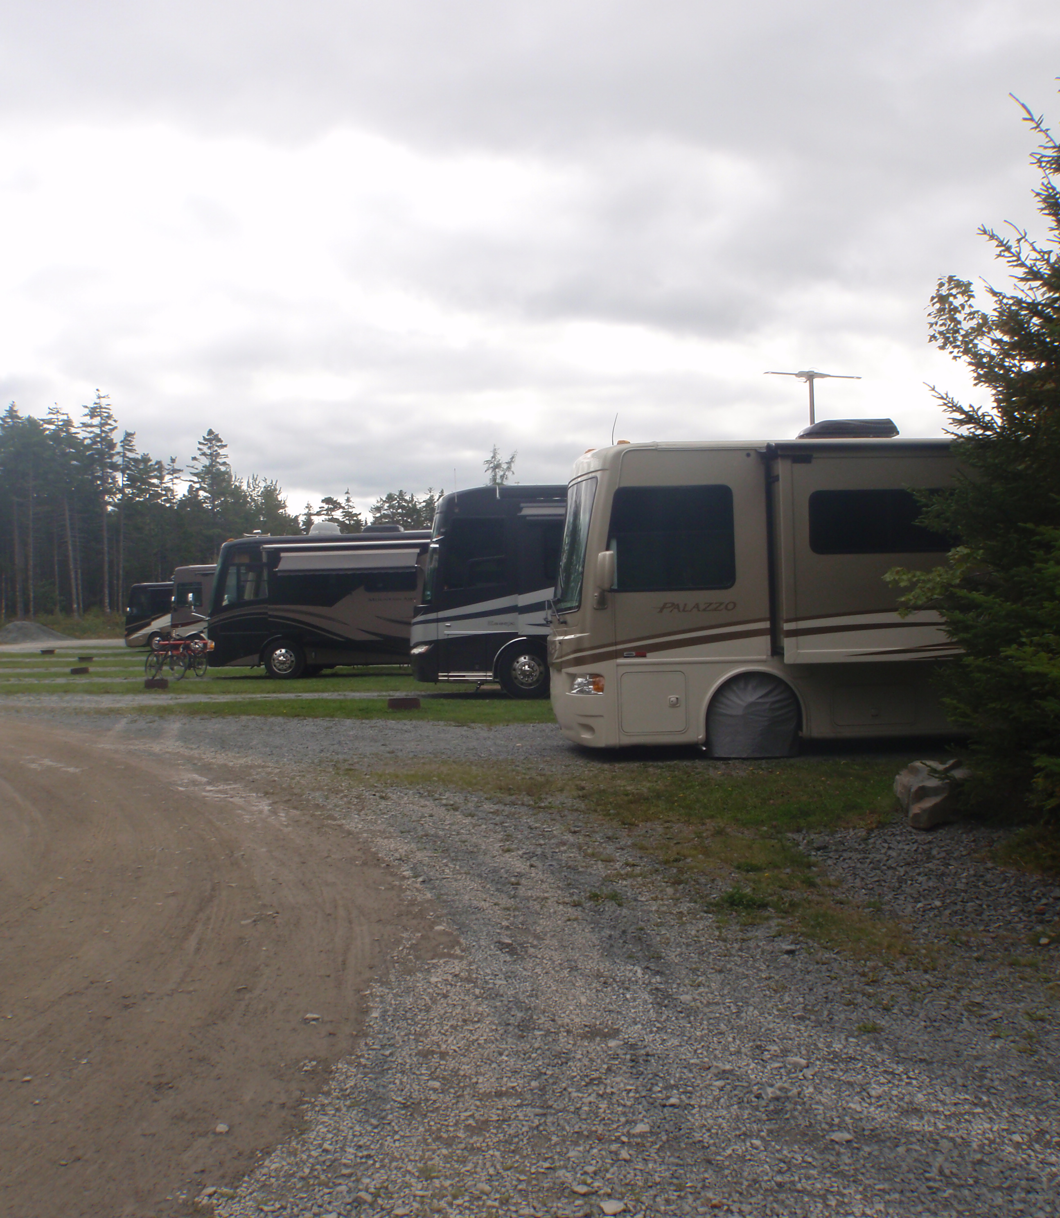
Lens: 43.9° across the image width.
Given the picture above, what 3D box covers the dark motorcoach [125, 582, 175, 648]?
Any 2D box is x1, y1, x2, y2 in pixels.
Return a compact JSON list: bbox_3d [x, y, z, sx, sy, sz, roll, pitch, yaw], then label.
[{"bbox_3d":[-14.000,0.262,63.000,11.300,3.400,2.600,-1,0,23],"label":"dark motorcoach"}]

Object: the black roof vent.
[{"bbox_3d":[3.690,-2.076,15.250,1.040,0.290,0.700,-1,0,-6],"label":"black roof vent"}]

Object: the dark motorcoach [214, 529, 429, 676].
[{"bbox_3d":[-2.050,-0.120,34.350,12.200,3.800,2.700,-1,0,11],"label":"dark motorcoach"}]

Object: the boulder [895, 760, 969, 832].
[{"bbox_3d":[2.980,1.351,9.660,0.570,0.460,0.500,-1,0,16],"label":"boulder"}]

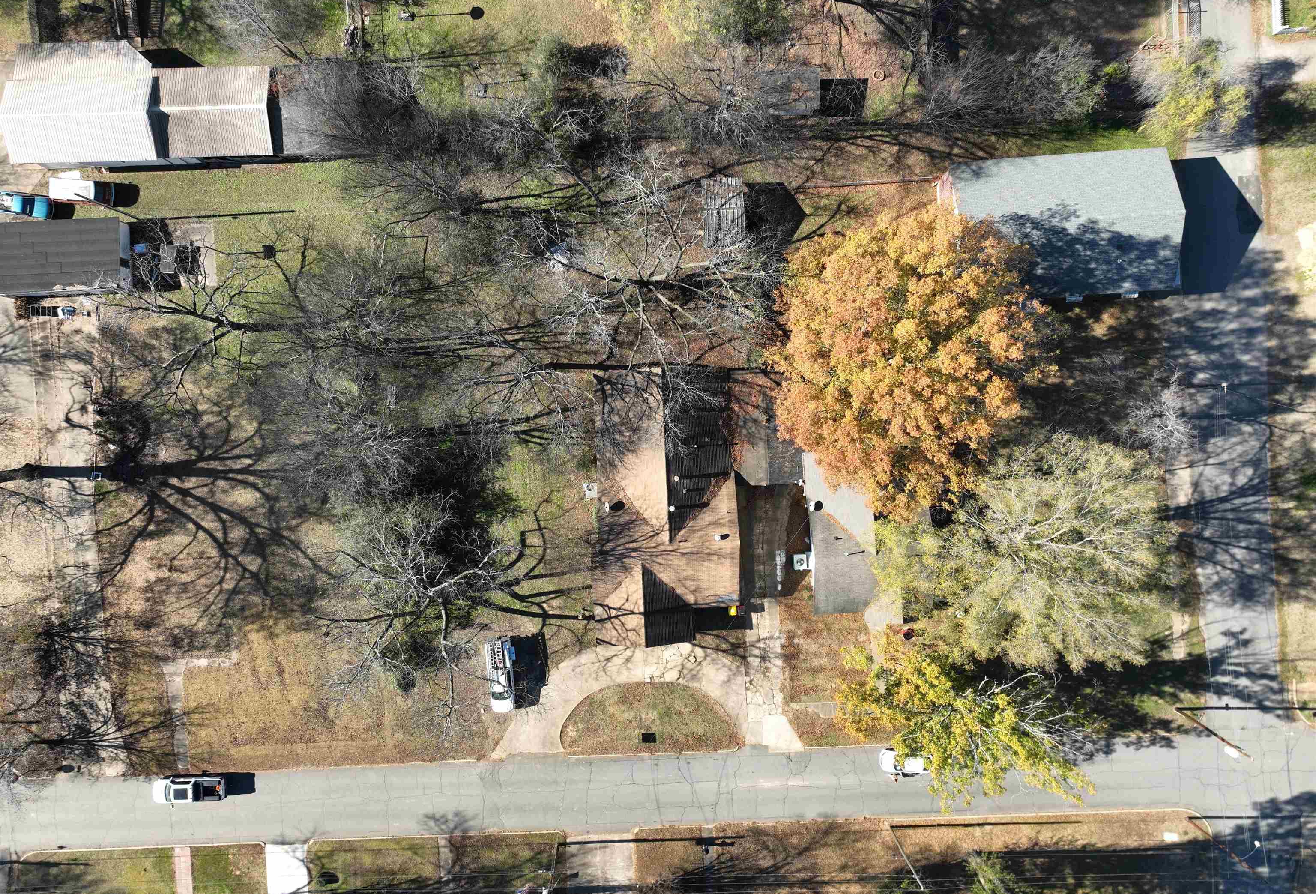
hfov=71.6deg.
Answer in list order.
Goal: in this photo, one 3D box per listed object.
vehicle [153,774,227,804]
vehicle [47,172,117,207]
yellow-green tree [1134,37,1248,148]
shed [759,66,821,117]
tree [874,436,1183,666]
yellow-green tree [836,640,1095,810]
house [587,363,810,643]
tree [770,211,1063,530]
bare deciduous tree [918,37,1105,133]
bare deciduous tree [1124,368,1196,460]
[{"bbox_3d":[-36.178,26.517,70.510,5.800,1.920,2.050,-2,92,0],"label":"vehicle"},{"bbox_3d":[-43.228,-19.096,68.713,4.450,1.750,1.850,5,92,0],"label":"vehicle"},{"bbox_3d":[38.788,-25.784,66.585,7.200,6.200,7.200,-2,92,0],"label":"yellow-green tree"},{"bbox_3d":[9.726,-26.579,68.173,4.600,2.700,3.200,-2,92,0],"label":"shed"},{"bbox_3d":[24.071,6.678,61.931,19.500,18.000,16.500,-2,92,0],"label":"tree"},{"bbox_3d":[20.762,18.788,64.409,16.500,14.000,11.500,-2,92,0],"label":"yellow-green tree"},{"bbox_3d":[3.003,4.254,68.043,15.600,5.400,20.000,-2,92,0],"label":"house"},{"bbox_3d":[16.668,-5.515,61.653,18.500,17.500,20.500,-2,92,0],"label":"tree"},{"bbox_3d":[25.324,-26.220,66.357,12.300,6.500,5.800,-2,92,0],"label":"bare deciduous tree"},{"bbox_3d":[36.606,-2.325,67.127,4.500,7.000,6.000,-2,92,0],"label":"bare deciduous tree"}]

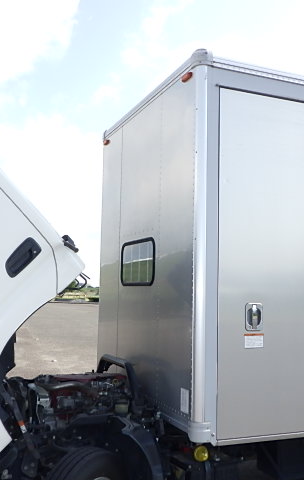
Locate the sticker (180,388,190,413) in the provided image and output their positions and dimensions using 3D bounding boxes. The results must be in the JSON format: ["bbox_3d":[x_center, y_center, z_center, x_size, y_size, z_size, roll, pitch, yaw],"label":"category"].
[{"bbox_3d":[0.196,0.943,3.031,0.004,0.135,0.107,4,-6,-22],"label":"sticker"}]

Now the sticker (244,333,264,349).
[{"bbox_3d":[0.610,0.603,3.079,0.136,0.084,0.004,4,-6,-22],"label":"sticker"}]

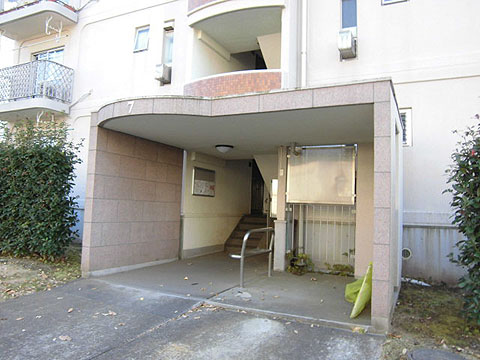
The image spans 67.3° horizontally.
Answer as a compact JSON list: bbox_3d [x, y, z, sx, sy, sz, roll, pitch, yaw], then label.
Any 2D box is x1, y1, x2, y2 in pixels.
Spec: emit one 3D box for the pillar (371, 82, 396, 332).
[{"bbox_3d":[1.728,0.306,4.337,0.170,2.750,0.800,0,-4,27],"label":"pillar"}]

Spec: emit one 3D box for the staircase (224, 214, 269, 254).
[{"bbox_3d":[0.295,1.450,9.843,1.030,0.950,1.150,0,-4,27],"label":"staircase"}]

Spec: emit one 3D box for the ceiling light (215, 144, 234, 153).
[{"bbox_3d":[-0.304,-0.614,7.164,0.345,0.130,0.345,2,-4,0],"label":"ceiling light"}]

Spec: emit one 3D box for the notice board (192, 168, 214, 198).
[{"bbox_3d":[-0.821,0.058,8.647,0.060,0.645,0.970,0,-4,27],"label":"notice board"}]

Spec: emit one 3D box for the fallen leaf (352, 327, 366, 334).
[{"bbox_3d":[1.277,1.598,3.862,0.140,0.040,0.100,2,-4,0],"label":"fallen leaf"}]

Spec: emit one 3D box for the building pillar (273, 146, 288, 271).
[{"bbox_3d":[0.818,0.560,7.084,0.190,2.390,0.190,0,-4,27],"label":"building pillar"}]

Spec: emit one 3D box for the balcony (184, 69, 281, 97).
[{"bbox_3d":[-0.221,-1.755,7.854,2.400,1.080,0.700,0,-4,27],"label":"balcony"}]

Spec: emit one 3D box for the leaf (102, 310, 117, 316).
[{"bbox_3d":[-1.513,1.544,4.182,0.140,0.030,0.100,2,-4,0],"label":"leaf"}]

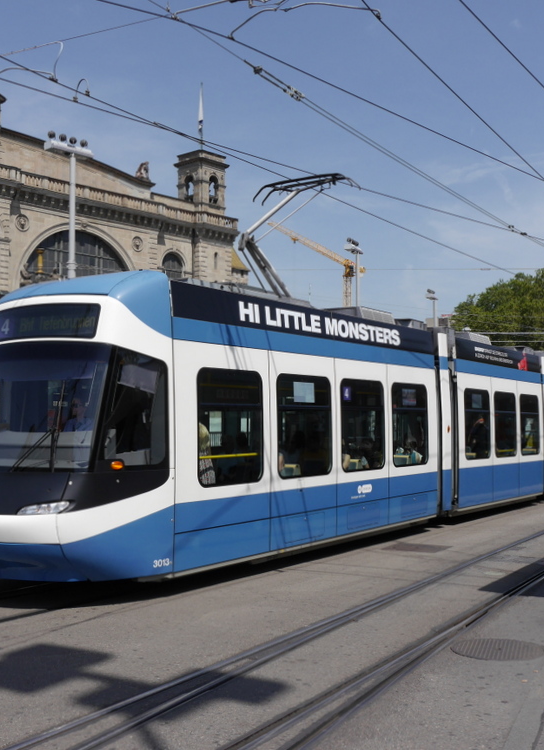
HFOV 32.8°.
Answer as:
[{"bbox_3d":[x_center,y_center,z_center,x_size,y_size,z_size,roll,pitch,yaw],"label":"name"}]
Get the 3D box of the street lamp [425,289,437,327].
[{"bbox_3d":[11.300,-0.550,65.200,0.600,11.100,1.700,-1,-3,25],"label":"street lamp"}]

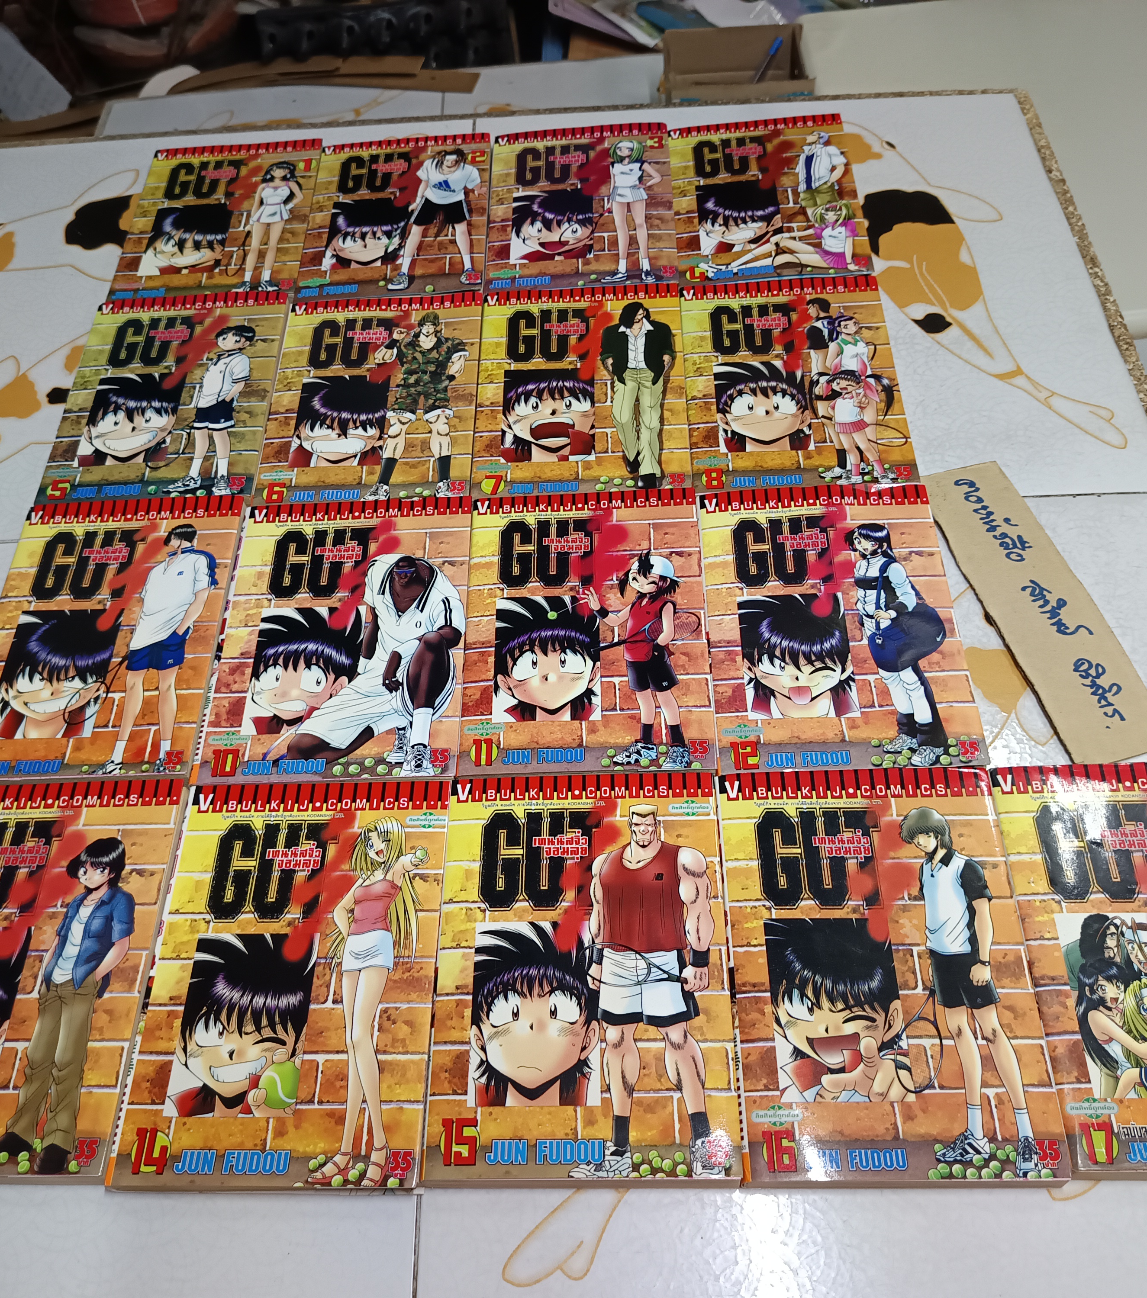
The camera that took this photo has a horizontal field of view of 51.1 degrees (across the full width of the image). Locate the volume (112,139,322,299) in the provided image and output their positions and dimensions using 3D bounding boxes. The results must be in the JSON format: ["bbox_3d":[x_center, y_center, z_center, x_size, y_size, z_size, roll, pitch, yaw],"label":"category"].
[{"bbox_3d":[-0.244,-0.296,0.846,0.124,0.016,0.178,-3,55,2],"label":"volume"}]

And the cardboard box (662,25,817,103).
[{"bbox_3d":[0.186,-0.647,1.367,0.157,0.059,0.116,-2,55,3],"label":"cardboard box"}]

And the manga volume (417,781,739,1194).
[{"bbox_3d":[0.005,0.139,0.529,0.124,0.016,0.178,-1,55,3],"label":"manga volume"}]

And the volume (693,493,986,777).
[{"bbox_3d":[0.133,-0.012,0.624,0.124,0.016,0.178,-2,55,3],"label":"volume"}]

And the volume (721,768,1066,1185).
[{"bbox_3d":[0.132,0.137,0.522,0.124,0.016,0.178,-2,55,3],"label":"volume"}]

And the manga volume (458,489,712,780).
[{"bbox_3d":[0.007,-0.010,0.631,0.124,0.016,0.178,-2,55,3],"label":"manga volume"}]

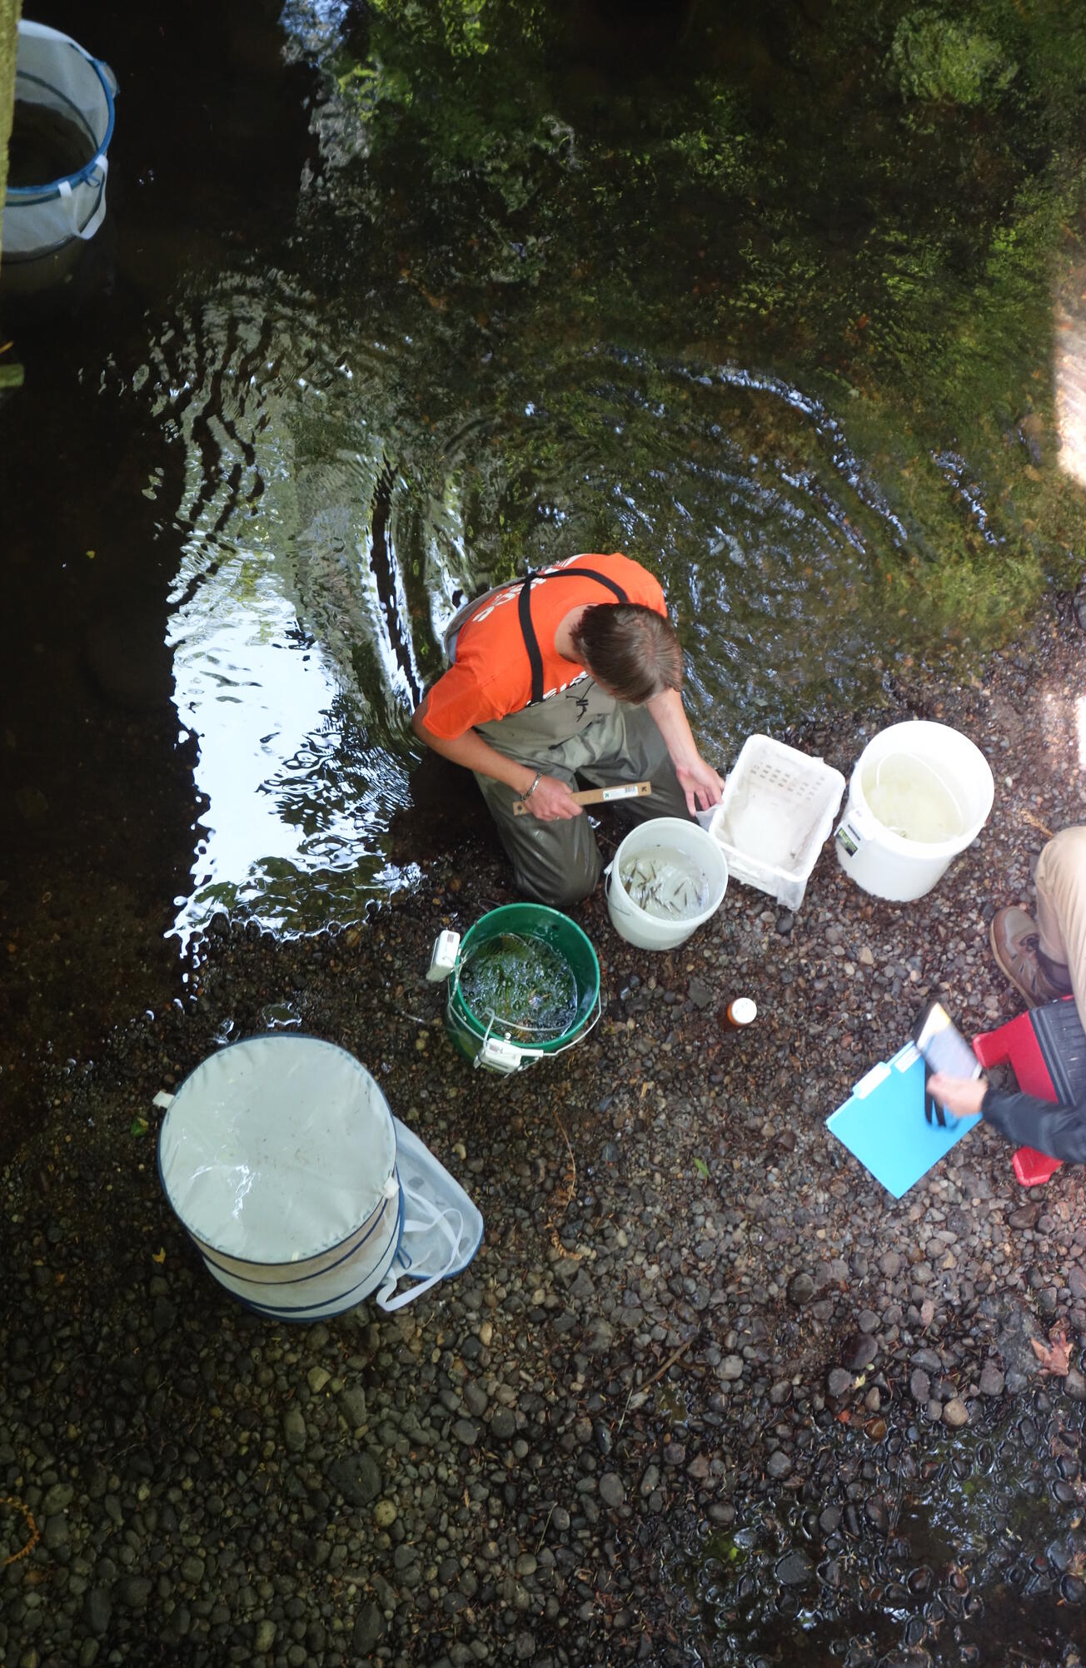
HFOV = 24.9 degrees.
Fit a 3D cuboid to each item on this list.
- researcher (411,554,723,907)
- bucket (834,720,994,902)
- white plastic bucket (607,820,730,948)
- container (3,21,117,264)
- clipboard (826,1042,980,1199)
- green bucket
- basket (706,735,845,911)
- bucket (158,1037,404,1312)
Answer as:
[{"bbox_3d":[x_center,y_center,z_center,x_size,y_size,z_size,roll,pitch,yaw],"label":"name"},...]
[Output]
[{"bbox_3d":[0.011,-0.286,5.169,0.630,1.060,0.680,-27,74,-16],"label":"researcher"},{"bbox_3d":[0.821,-0.039,5.525,0.302,0.365,0.302,2,68,-6],"label":"bucket"},{"bbox_3d":[0.266,0.122,5.455,0.250,0.225,0.250,2,68,-6],"label":"white plastic bucket"},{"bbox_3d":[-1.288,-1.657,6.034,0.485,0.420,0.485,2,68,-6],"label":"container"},{"bbox_3d":[0.801,0.621,5.416,0.298,0.015,0.240,-40,78,-19],"label":"clipboard"},{"bbox_3d":[-0.054,0.348,5.240,0.303,0.367,0.303,2,68,-6],"label":"green bucket"},{"bbox_3d":[0.520,-0.031,5.579,0.245,0.150,0.285,25,67,3],"label":"basket"},{"bbox_3d":[-0.512,0.706,4.955,0.455,0.550,0.455,2,68,-6],"label":"bucket"}]

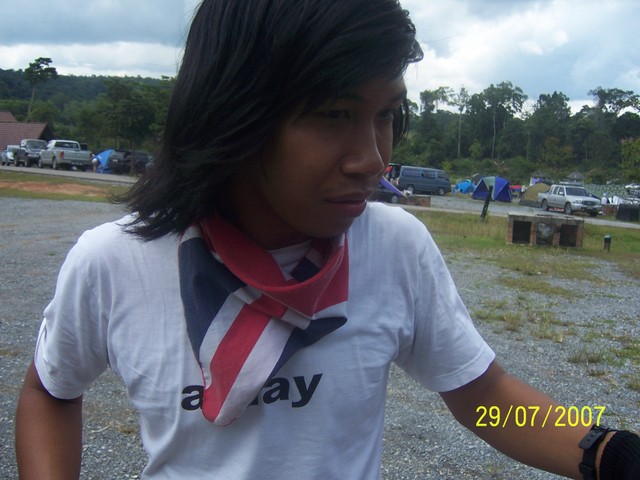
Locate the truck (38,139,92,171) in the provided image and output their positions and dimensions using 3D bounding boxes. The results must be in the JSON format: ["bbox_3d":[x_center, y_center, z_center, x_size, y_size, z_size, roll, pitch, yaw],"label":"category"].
[{"bbox_3d":[-14.770,-4.870,38.370,1.750,1.680,5.000,-1,7,-36],"label":"truck"}]

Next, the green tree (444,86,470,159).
[{"bbox_3d":[20.583,-17.127,100.000,4.000,12.000,4.000,5,6,14],"label":"green tree"}]

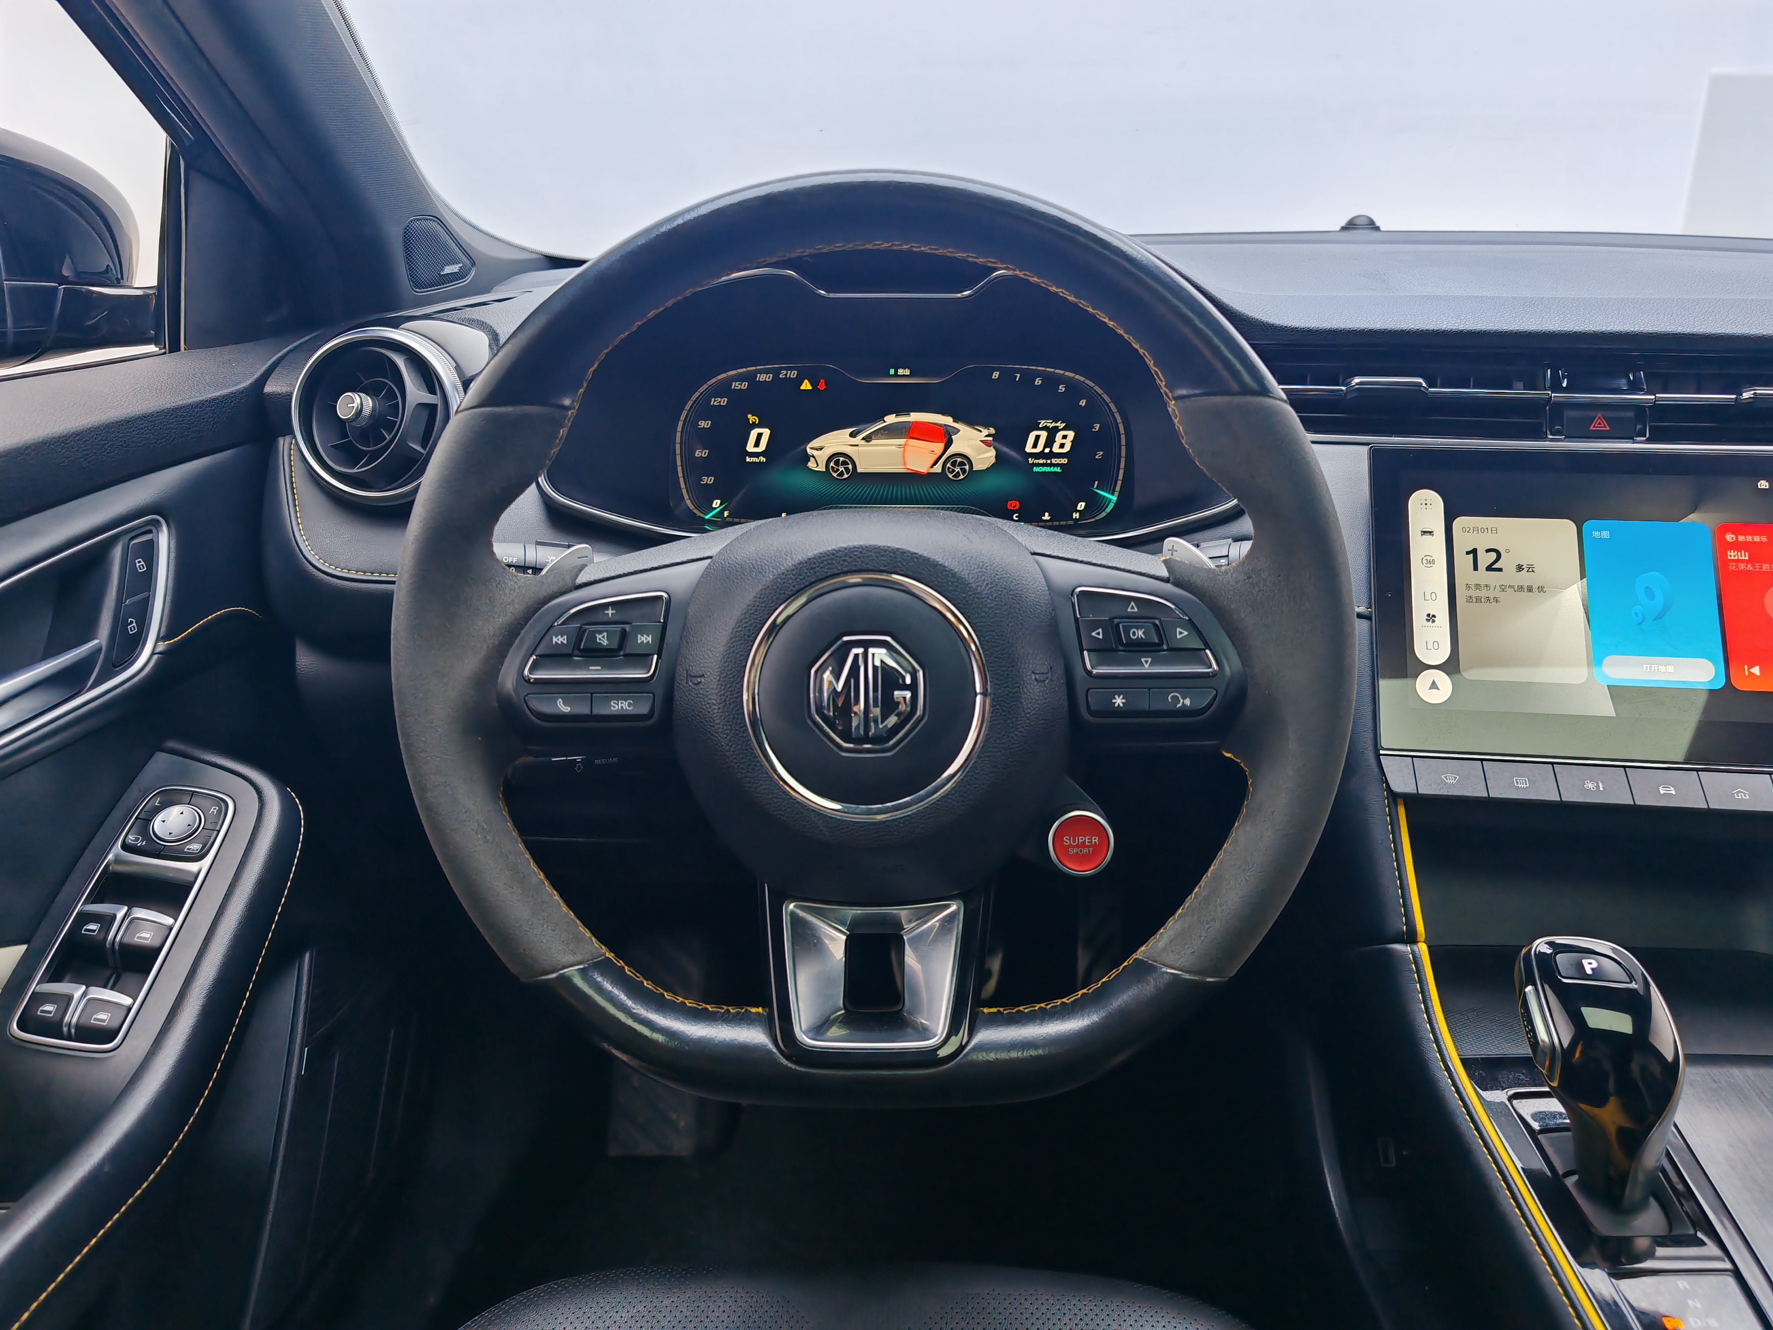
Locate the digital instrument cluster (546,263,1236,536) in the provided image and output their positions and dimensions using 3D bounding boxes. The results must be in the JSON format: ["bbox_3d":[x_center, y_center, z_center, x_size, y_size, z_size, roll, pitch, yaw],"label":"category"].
[{"bbox_3d":[-0.002,-0.151,0.790,0.402,0.165,0.090,0,2,0],"label":"digital instrument cluster"}]

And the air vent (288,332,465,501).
[{"bbox_3d":[-0.283,-0.138,0.770,0.096,0.098,0.045,0,5,1],"label":"air vent"}]

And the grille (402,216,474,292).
[{"bbox_3d":[-0.305,-0.279,0.940,0.050,0.055,0.015,-13,14,-35],"label":"grille"}]

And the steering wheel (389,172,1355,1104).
[{"bbox_3d":[-0.005,-0.009,0.548,0.368,0.358,0.095,0,-4,0],"label":"steering wheel"}]

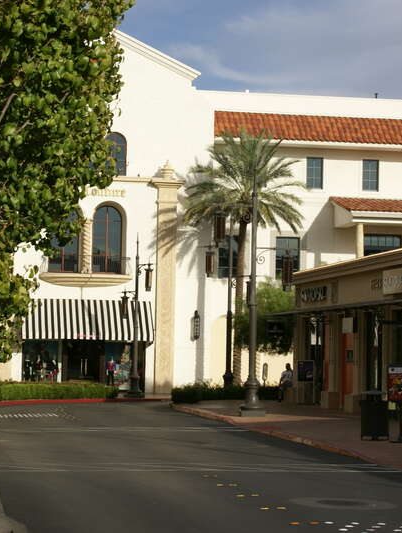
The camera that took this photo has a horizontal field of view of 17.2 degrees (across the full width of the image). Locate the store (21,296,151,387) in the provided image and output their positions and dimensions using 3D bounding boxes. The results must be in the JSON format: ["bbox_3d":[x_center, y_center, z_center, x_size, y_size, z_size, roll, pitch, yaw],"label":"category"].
[{"bbox_3d":[-5.235,3.708,61.484,6.250,4.373,1.600,1,-4,-9],"label":"store"}]

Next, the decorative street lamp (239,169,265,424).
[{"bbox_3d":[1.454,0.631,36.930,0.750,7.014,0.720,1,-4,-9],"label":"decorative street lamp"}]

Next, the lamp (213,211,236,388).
[{"bbox_3d":[1.061,1.424,50.507,0.750,7.275,0.700,1,-4,-9],"label":"lamp"}]

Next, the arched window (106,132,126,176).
[{"bbox_3d":[-4.126,-5.356,63.737,1.170,2.118,0.300,1,-4,-9],"label":"arched window"}]

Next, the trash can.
[{"bbox_3d":[3.614,3.108,27.766,0.600,1.026,0.600,1,-4,-9],"label":"trash can"}]

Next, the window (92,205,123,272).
[{"bbox_3d":[-4.366,-1.303,62.639,1.500,3.226,0.350,1,-4,-9],"label":"window"}]

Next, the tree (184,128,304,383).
[{"bbox_3d":[1.669,-0.134,53.607,4.900,10.838,4.900,1,-4,-9],"label":"tree"}]

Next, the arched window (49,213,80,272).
[{"bbox_3d":[-6.362,-1.179,62.330,1.480,2.975,0.350,1,-4,-9],"label":"arched window"}]

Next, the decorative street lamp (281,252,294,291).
[{"bbox_3d":[2.413,0.132,37.061,0.350,1.072,0.350,1,-4,-9],"label":"decorative street lamp"}]

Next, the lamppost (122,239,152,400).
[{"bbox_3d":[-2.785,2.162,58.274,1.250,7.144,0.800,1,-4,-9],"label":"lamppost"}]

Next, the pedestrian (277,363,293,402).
[{"bbox_3d":[2.925,4.024,46.143,0.600,1.363,0.520,2,-4,-19],"label":"pedestrian"}]

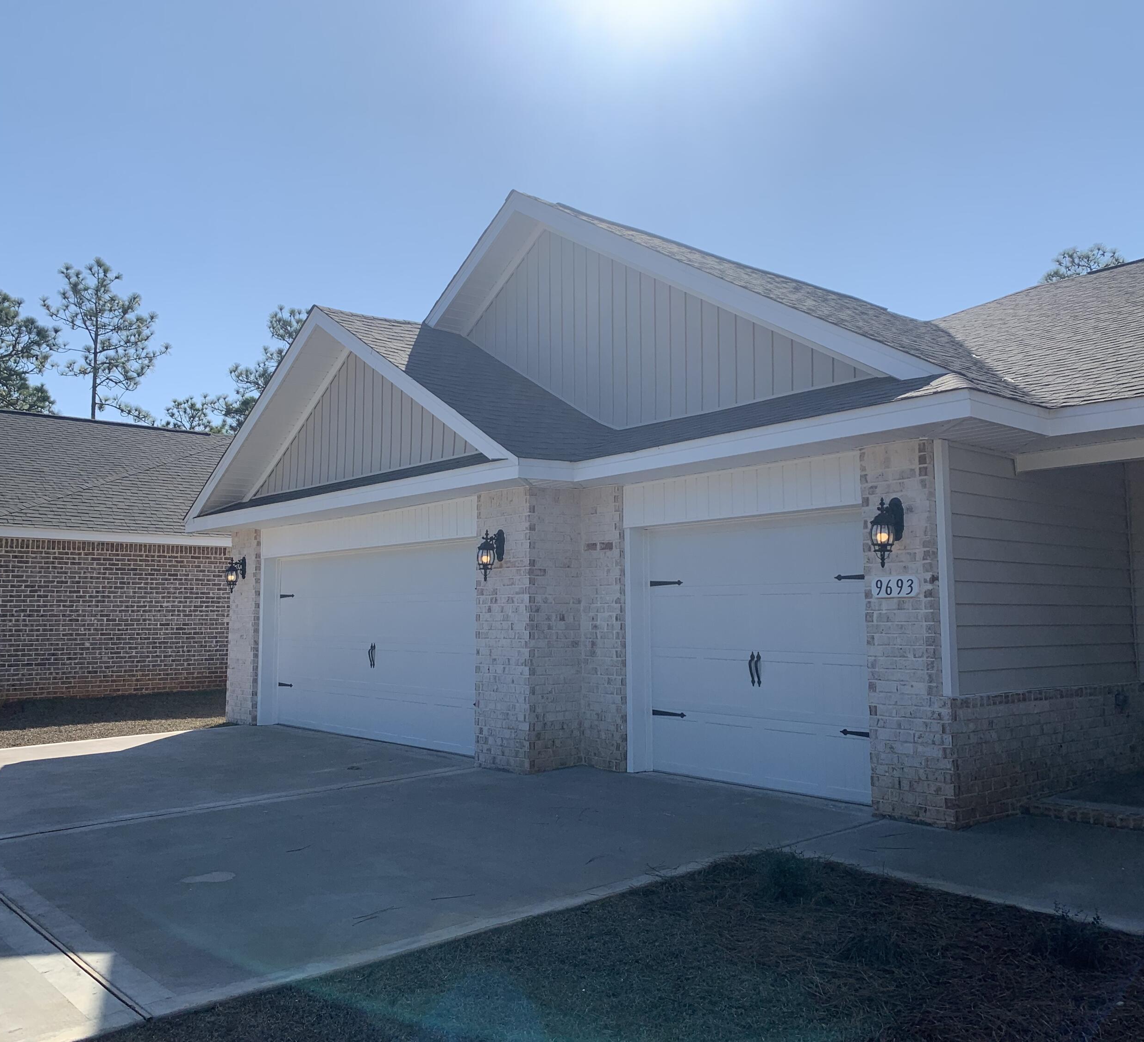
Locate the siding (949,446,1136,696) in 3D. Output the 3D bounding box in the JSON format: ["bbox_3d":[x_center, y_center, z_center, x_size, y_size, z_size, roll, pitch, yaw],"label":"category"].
[{"bbox_3d":[3.666,0.406,7.982,2.874,1.718,0.060,4,-7,-40],"label":"siding"}]

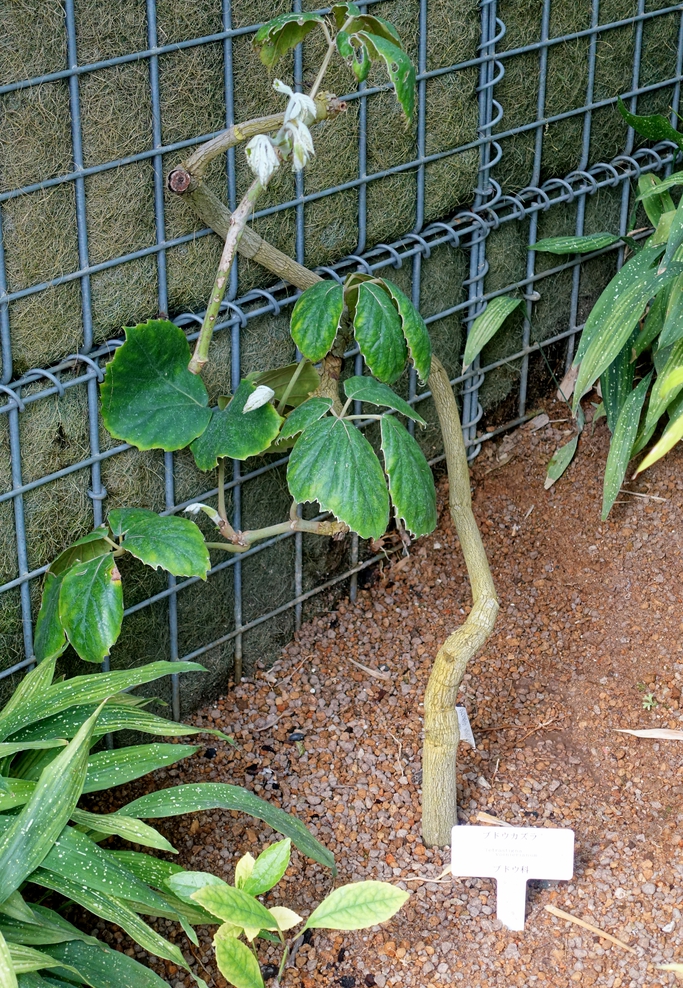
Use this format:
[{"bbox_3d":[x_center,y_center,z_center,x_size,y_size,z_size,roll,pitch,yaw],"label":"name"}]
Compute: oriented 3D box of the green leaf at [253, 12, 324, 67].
[{"bbox_3d":[-0.044,-0.376,1.530,0.057,0.038,0.042,22,18,12],"label":"green leaf"}]

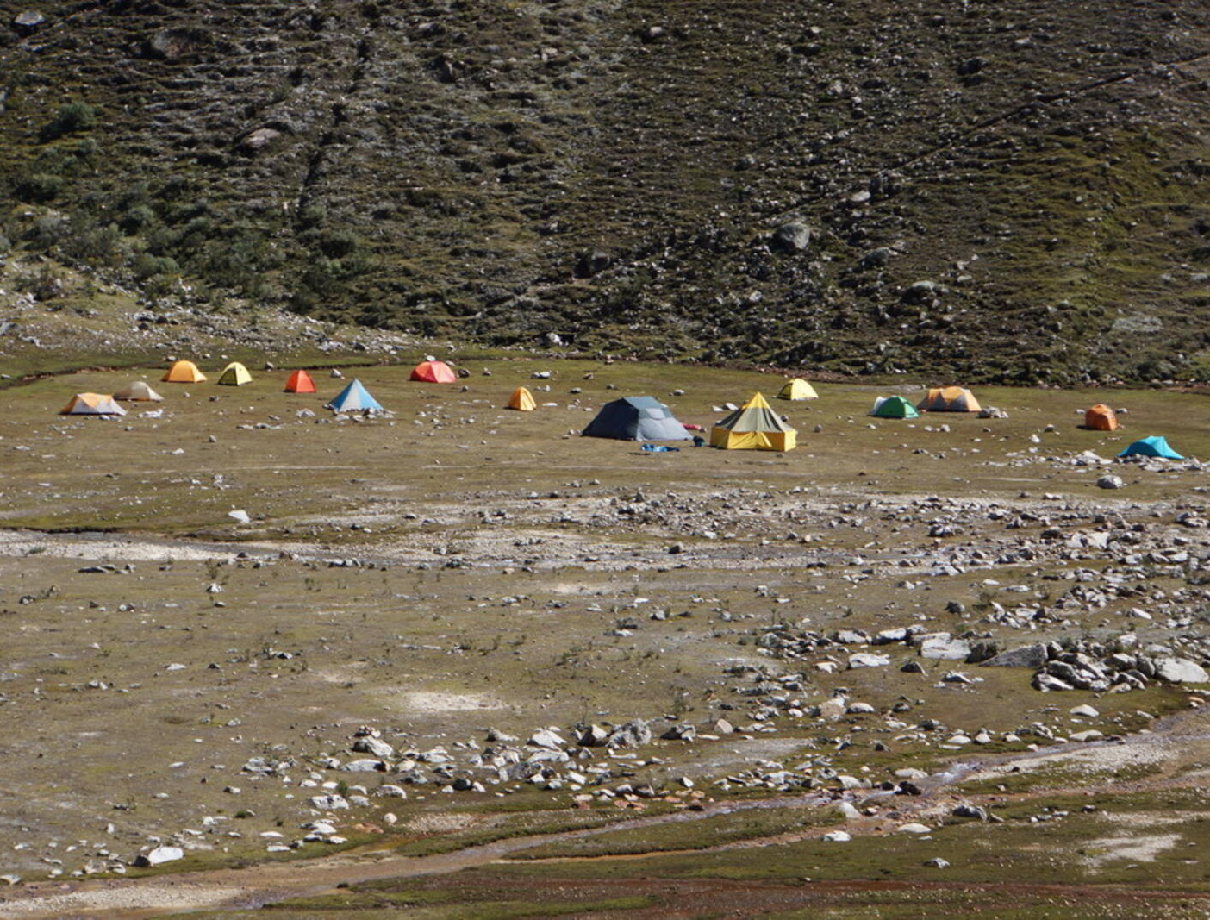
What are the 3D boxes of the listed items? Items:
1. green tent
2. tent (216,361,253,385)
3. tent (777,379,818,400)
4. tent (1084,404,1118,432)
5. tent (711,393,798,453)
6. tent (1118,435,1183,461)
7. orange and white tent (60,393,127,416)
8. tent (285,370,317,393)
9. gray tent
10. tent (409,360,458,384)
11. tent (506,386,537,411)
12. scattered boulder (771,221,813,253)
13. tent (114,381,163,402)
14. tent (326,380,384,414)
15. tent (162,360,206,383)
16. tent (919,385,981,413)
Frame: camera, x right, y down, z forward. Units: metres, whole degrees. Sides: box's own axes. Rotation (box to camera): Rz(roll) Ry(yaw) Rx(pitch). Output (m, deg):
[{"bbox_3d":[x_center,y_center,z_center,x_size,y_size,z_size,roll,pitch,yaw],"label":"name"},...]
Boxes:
[{"bbox_3d":[15.794,-2.960,353.494,2.050,1.100,1.600,5,8,35],"label":"green tent"},{"bbox_3d":[-21.010,-4.938,369.609,1.300,1.170,1.800,3,8,25],"label":"tent"},{"bbox_3d":[10.235,-3.770,346.503,1.750,1.050,1.400,-5,8,-37],"label":"tent"},{"bbox_3d":[26.484,-2.301,347.526,1.450,1.220,1.750,2,7,18],"label":"tent"},{"bbox_3d":[7.748,-2.066,339.191,4.300,2.750,4.200,1,7,6],"label":"tent"},{"bbox_3d":[26.703,-0.663,318.268,2.600,1.070,1.700,5,8,37],"label":"tent"},{"bbox_3d":[-27.875,-3.141,354.991,3.400,1.100,1.800,0,7,3],"label":"orange and white tent"},{"bbox_3d":[-16.400,-4.271,350.806,1.250,1.100,1.800,-2,7,-14],"label":"tent"},{"bbox_3d":[1.592,-2.239,343.548,4.100,2.050,4.100,-6,9,-41],"label":"gray tent"},{"bbox_3d":[-9.764,-5.081,371.079,1.900,1.100,1.700,5,9,36],"label":"tent"},{"bbox_3d":[-4.346,-3.222,341.082,1.250,1.150,1.800,-1,6,-11],"label":"tent"},{"bbox_3d":[11.052,-13.176,385.000,2.300,1.700,2.000,0,6,0],"label":"scattered boulder"},{"bbox_3d":[-24.820,-3.693,346.397,2.200,0.920,1.700,3,7,23],"label":"tent"},{"bbox_3d":[-13.123,-3.421,341.060,2.400,1.550,2.400,-1,6,-13],"label":"tent"},{"bbox_3d":[-24.003,-5.067,370.966,2.300,1.100,2.000,1,7,4],"label":"tent"},{"bbox_3d":[18.061,-3.211,340.528,2.900,1.250,1.900,2,7,18],"label":"tent"}]

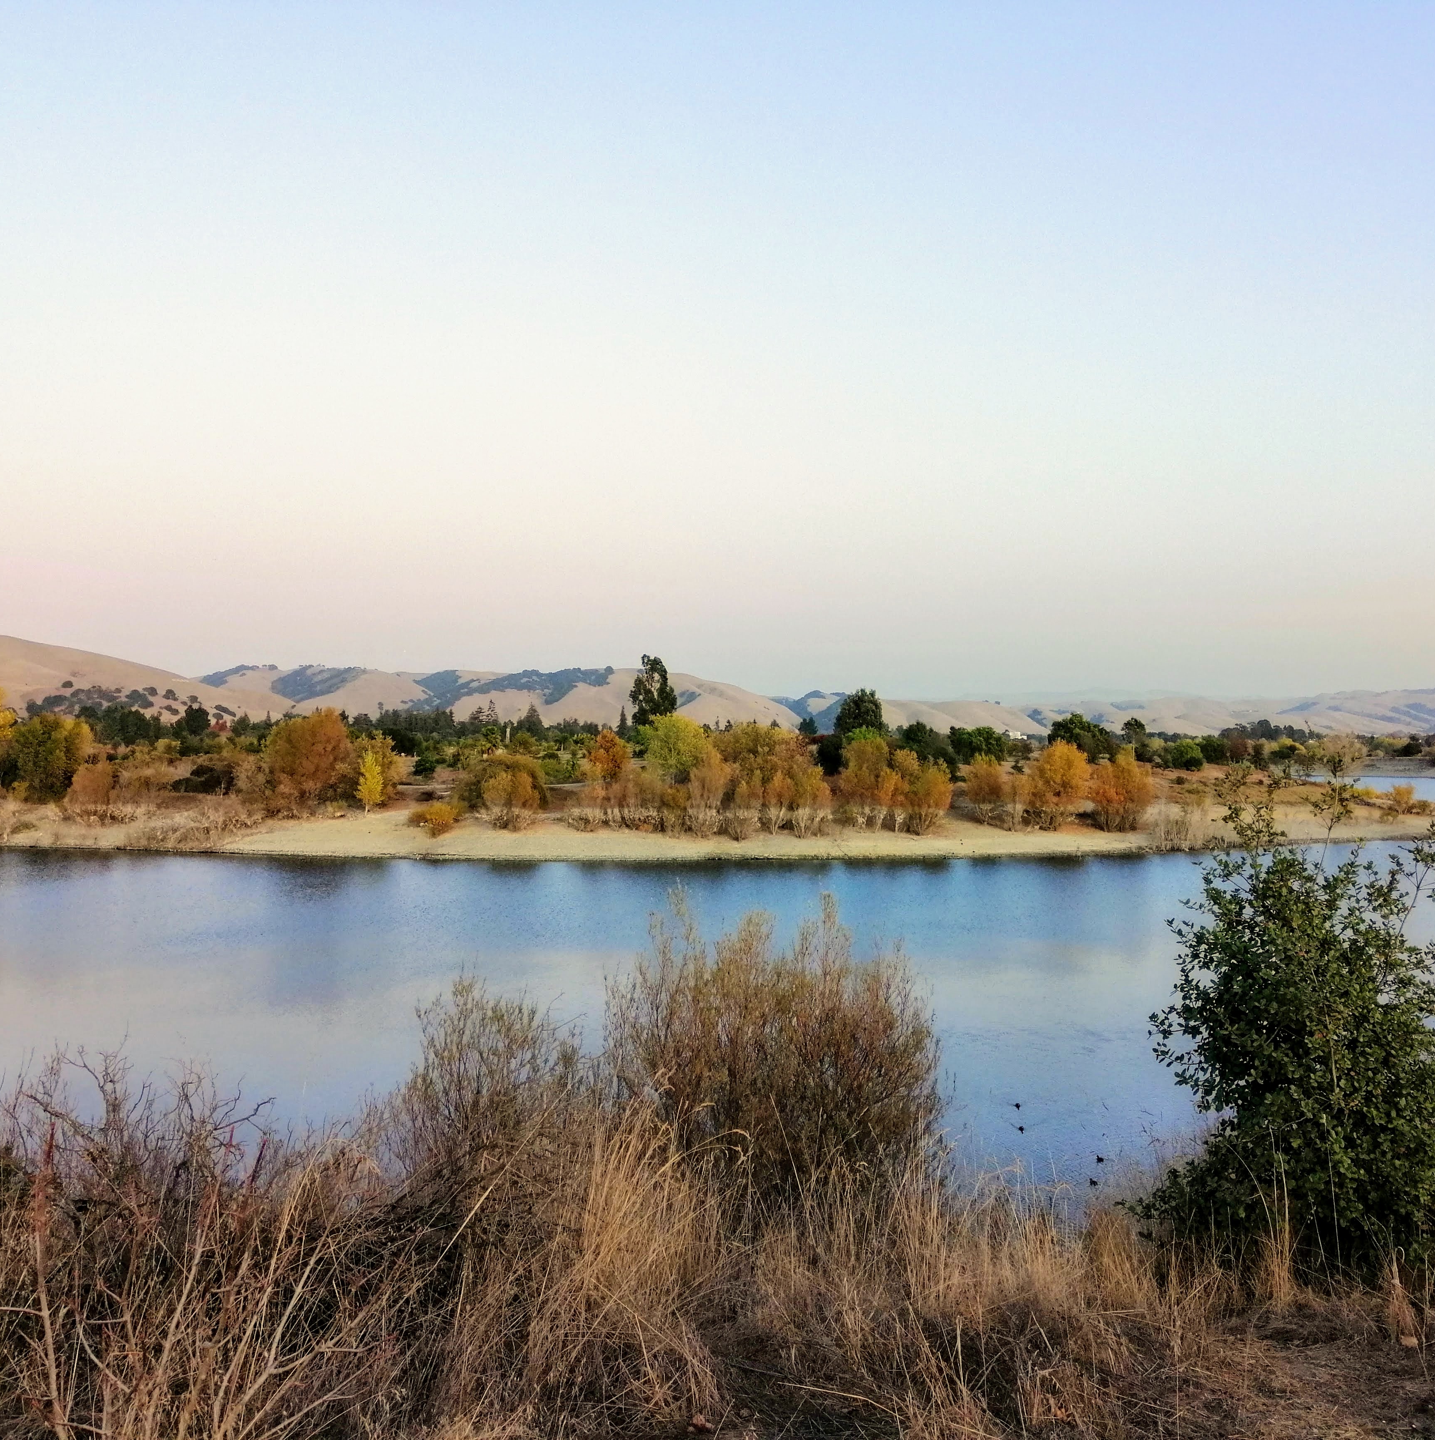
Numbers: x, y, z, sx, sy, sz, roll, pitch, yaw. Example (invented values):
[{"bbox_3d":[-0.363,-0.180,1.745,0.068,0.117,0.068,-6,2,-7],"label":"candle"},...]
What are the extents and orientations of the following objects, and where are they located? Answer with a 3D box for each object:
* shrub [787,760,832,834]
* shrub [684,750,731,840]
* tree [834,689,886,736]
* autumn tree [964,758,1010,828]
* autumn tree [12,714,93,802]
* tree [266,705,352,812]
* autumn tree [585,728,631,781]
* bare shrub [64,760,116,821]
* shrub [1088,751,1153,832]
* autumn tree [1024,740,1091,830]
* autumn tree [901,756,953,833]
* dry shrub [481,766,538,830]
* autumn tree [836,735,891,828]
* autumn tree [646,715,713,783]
[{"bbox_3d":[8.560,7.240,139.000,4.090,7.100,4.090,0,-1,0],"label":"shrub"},{"bbox_3d":[-0.810,6.150,124.000,3.970,7.200,3.860,0,0,0],"label":"shrub"},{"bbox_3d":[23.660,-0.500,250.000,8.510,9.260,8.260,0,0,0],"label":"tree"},{"bbox_3d":[25.890,6.850,144.000,4.520,6.630,4.520,0,-1,0],"label":"autumn tree"},{"bbox_3d":[-62.190,3.580,140.000,7.570,8.410,7.340,0,0,0],"label":"autumn tree"},{"bbox_3d":[-40.250,3.850,148.000,8.430,10.230,8.430,0,-1,0],"label":"tree"},{"bbox_3d":[-11.470,3.800,158.000,4.750,5.860,4.610,0,0,0],"label":"autumn tree"},{"bbox_3d":[-55.260,6.210,132.000,4.630,5.420,4.490,0,0,0],"label":"bare shrub"},{"bbox_3d":[38.920,6.830,145.000,6.400,7.990,6.400,0,-1,0],"label":"shrub"},{"bbox_3d":[29.490,5.600,130.000,5.730,7.680,5.560,0,0,0],"label":"autumn tree"},{"bbox_3d":[17.670,6.310,126.000,4.420,6.690,4.280,0,0,0],"label":"autumn tree"},{"bbox_3d":[-19.420,7.290,140.000,5.220,6.030,5.220,0,-1,0],"label":"dry shrub"},{"bbox_3d":[13.870,5.830,142.000,5.020,8.960,5.020,0,-1,0],"label":"autumn tree"},{"bbox_3d":[-3.760,3.160,150.000,6.760,7.360,6.560,0,0,0],"label":"autumn tree"}]

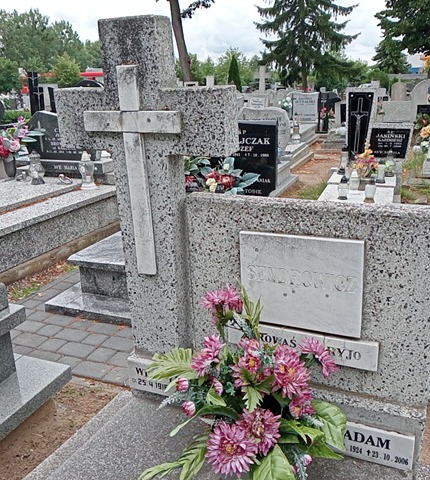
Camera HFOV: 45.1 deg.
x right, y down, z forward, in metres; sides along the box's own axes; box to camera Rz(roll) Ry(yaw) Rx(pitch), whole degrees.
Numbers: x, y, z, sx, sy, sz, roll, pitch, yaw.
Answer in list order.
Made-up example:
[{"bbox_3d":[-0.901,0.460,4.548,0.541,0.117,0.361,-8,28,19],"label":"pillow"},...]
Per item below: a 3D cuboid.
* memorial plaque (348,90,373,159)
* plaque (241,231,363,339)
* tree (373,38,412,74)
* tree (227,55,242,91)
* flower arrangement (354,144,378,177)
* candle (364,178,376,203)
[{"bbox_3d":[1.832,-1.437,6.500,0.294,0.882,0.100,5,19,21],"label":"memorial plaque"},{"bbox_3d":[0.300,0.152,1.818,0.431,0.346,0.030,6,20,24],"label":"plaque"},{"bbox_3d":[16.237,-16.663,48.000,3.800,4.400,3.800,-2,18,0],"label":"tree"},{"bbox_3d":[1.255,-10.280,33.447,1.000,3.090,1.000,-1,17,0],"label":"tree"},{"bbox_3d":[1.706,-0.907,5.850,0.270,0.380,0.240,5,19,21],"label":"flower arrangement"},{"bbox_3d":[1.433,-0.456,4.800,0.098,0.225,0.098,6,18,22],"label":"candle"}]

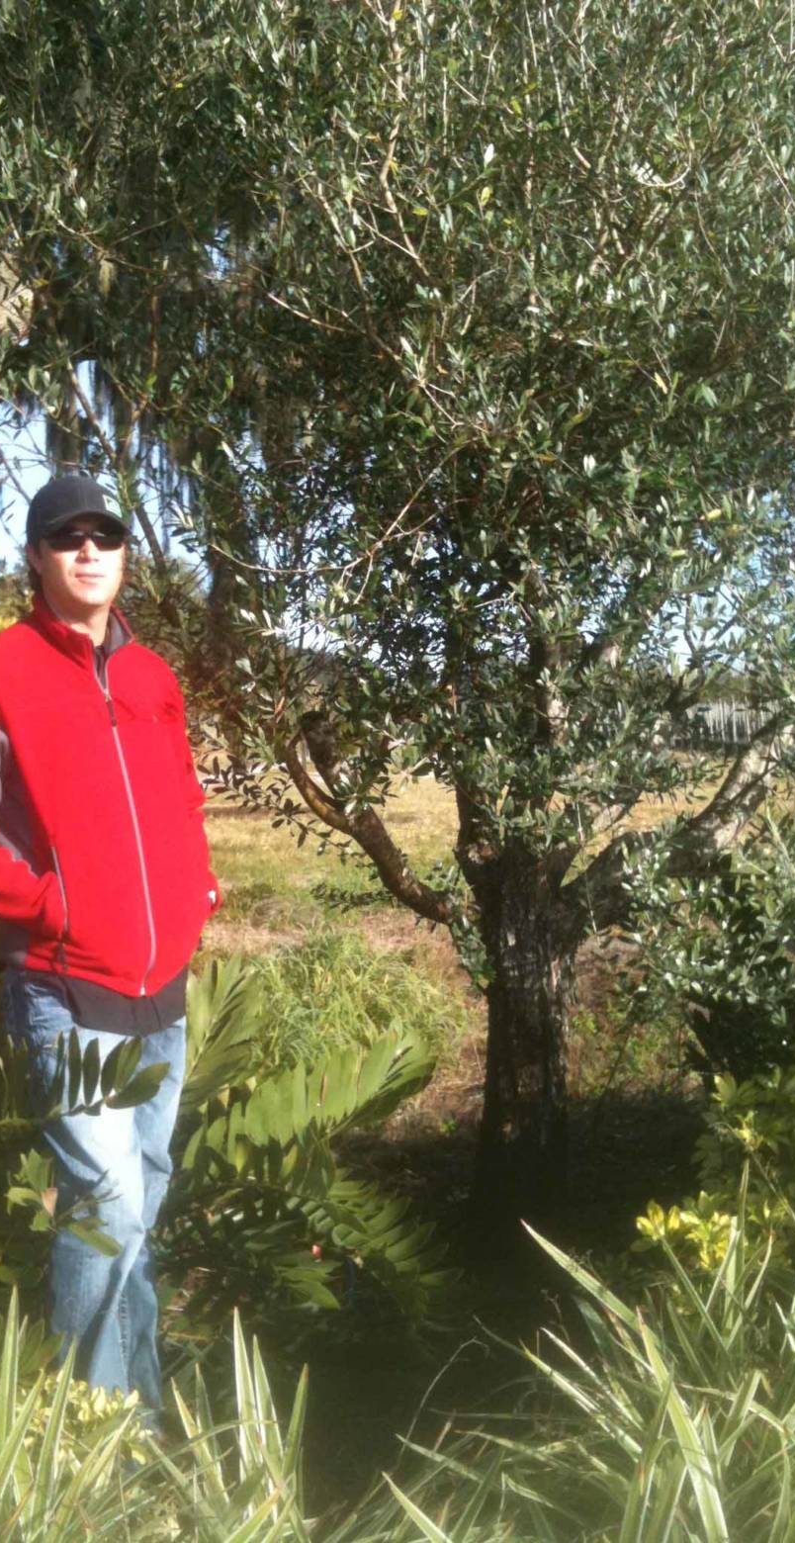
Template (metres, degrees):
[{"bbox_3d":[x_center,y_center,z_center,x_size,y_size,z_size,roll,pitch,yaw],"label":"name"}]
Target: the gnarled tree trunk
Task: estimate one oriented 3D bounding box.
[{"bbox_3d":[0.327,0.695,4.150,0.290,1.000,0.280,0,3,0],"label":"gnarled tree trunk"}]

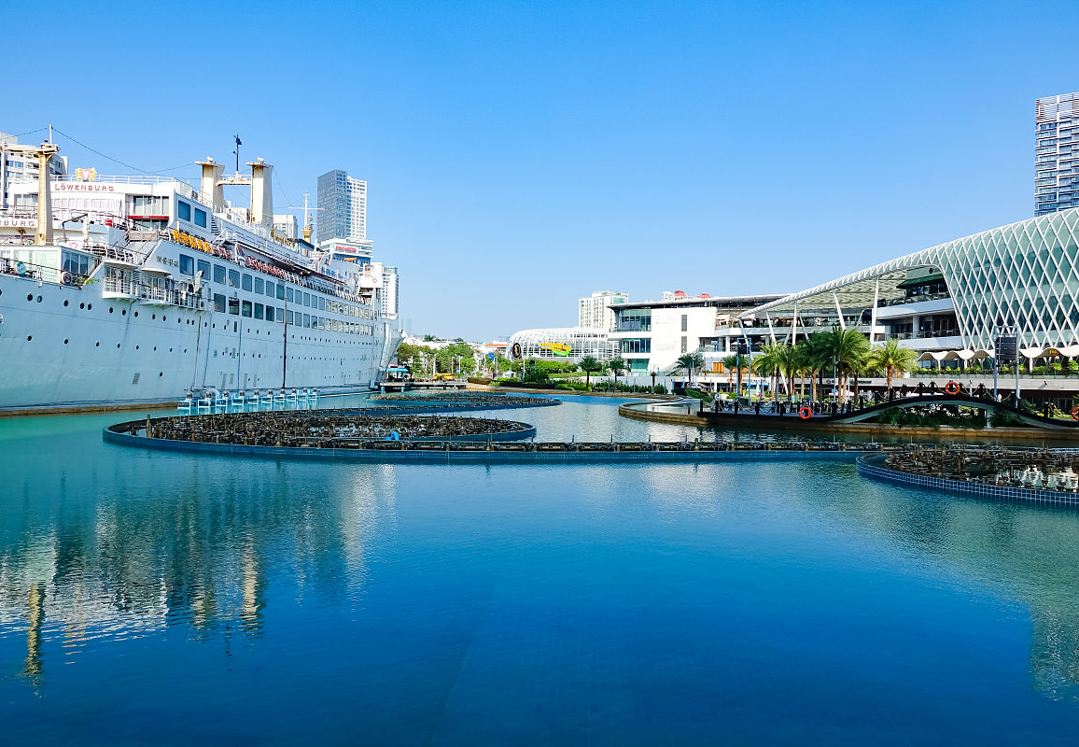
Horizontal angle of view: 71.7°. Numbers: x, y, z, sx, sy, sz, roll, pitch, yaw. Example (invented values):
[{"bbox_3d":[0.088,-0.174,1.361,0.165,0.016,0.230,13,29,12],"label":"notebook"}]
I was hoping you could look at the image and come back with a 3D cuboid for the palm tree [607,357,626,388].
[{"bbox_3d":[12.876,0.015,124.989,3.400,5.500,3.400,0,0,0],"label":"palm tree"}]

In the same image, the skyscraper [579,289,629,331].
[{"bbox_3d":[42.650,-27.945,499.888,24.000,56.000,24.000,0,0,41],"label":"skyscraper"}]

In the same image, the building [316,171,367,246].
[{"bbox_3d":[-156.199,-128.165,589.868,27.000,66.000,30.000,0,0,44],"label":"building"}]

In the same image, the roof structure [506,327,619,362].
[{"bbox_3d":[8.686,-5.055,214.967,42.000,16.500,26.000,0,0,-22],"label":"roof structure"}]

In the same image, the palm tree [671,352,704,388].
[{"bbox_3d":[22.769,-0.329,114.988,5.000,6.100,5.000,0,0,0],"label":"palm tree"}]

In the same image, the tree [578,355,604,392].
[{"bbox_3d":[8.031,0.072,115.988,3.800,5.800,3.800,0,0,0],"label":"tree"}]

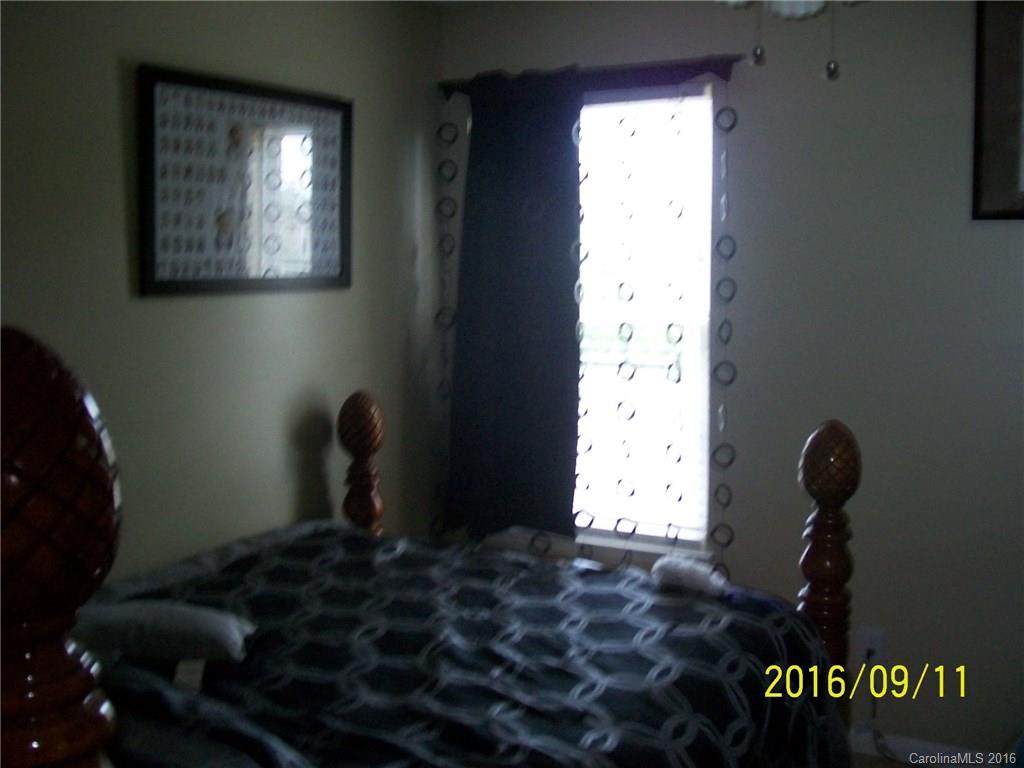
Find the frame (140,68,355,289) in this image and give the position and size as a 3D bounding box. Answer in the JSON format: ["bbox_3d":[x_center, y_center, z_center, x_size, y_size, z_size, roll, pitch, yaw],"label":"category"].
[{"bbox_3d":[-0.774,-0.590,3.239,0.030,0.612,0.845,7,8,33],"label":"frame"}]

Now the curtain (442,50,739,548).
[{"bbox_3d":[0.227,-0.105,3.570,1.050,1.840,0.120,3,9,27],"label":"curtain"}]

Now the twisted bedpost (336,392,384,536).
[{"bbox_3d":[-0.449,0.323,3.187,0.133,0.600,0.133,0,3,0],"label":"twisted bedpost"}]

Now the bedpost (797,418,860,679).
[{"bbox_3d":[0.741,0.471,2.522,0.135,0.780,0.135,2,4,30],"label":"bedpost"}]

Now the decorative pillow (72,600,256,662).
[{"bbox_3d":[-0.640,0.430,1.860,0.400,0.120,0.260,1,3,14],"label":"decorative pillow"}]

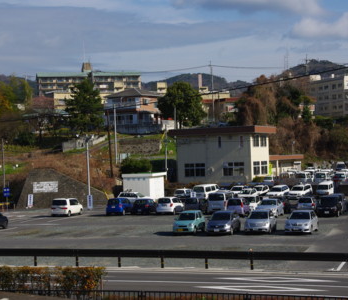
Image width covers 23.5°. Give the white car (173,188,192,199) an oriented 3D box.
[{"bbox_3d":[1.230,5.395,99.516,1.475,1.520,3.400,-2,-1,20],"label":"white car"}]

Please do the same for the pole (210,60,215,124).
[{"bbox_3d":[7.821,-11.782,170.112,0.600,12.800,0.500,-2,-1,0],"label":"pole"}]

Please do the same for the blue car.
[{"bbox_3d":[-4.910,5.256,78.662,1.680,1.530,3.850,-2,-1,15],"label":"blue car"}]

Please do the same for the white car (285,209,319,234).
[{"bbox_3d":[8.580,4.633,55.700,1.730,1.460,4.550,-2,-1,16],"label":"white car"}]

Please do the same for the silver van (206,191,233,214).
[{"bbox_3d":[4.447,4.763,77.180,1.700,1.900,4.500,-2,-1,15],"label":"silver van"}]

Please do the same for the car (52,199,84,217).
[{"bbox_3d":[-10.679,5.722,84.219,1.695,1.770,4.630,-2,-1,12],"label":"car"}]

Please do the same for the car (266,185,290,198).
[{"bbox_3d":[12.217,4.904,97.533,1.690,1.500,4.300,-2,-1,17],"label":"car"}]

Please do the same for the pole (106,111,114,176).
[{"bbox_3d":[-8.576,-0.776,113.000,0.280,9.130,0.280,-3,0,0],"label":"pole"}]

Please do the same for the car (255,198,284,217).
[{"bbox_3d":[8.890,5.351,77.316,1.700,1.520,4.400,-2,-1,15],"label":"car"}]

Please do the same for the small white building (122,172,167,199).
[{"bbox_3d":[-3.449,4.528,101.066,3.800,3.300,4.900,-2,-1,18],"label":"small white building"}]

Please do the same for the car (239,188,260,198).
[{"bbox_3d":[7.941,4.992,89.500,1.550,1.470,3.750,-2,-1,20],"label":"car"}]

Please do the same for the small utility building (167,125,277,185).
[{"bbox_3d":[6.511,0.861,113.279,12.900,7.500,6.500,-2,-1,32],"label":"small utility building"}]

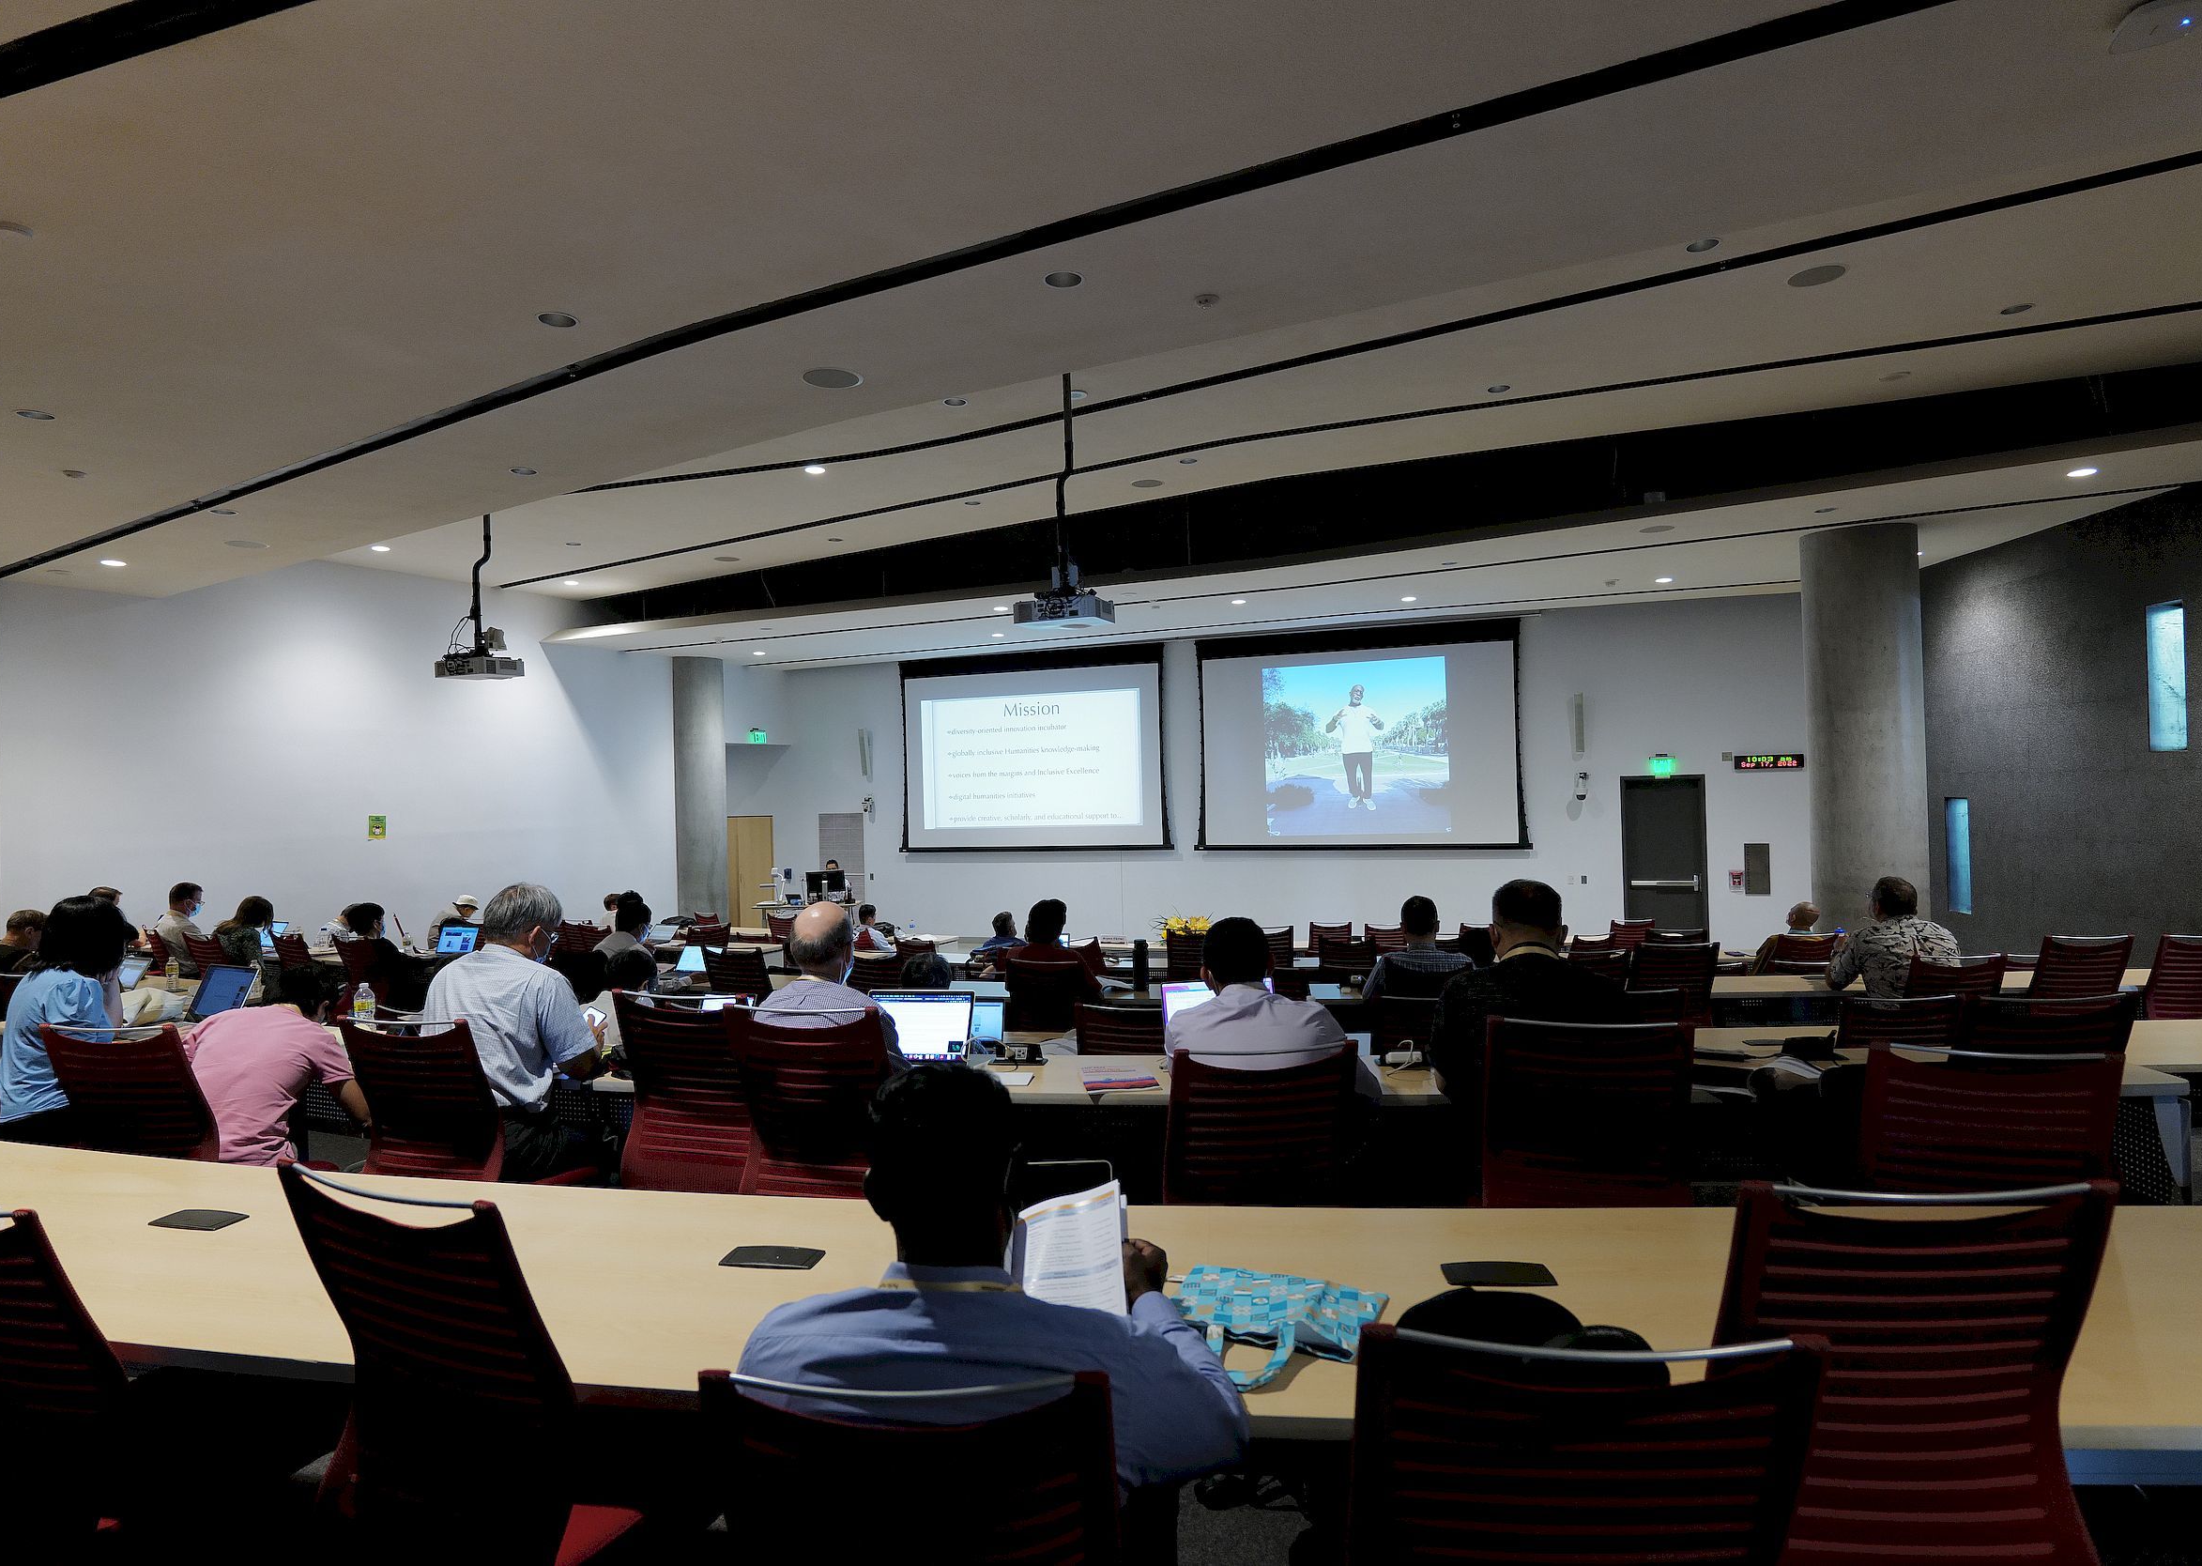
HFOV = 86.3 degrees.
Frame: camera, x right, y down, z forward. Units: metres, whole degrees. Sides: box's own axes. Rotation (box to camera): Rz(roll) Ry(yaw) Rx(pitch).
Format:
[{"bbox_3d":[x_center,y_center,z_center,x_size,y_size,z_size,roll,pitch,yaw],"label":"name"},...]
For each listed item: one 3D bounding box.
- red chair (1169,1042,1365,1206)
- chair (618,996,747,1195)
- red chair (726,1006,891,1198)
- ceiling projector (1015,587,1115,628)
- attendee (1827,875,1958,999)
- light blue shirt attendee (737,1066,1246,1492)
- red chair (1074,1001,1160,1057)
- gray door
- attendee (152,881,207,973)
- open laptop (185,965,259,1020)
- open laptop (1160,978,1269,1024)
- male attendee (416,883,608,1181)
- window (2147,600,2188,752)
[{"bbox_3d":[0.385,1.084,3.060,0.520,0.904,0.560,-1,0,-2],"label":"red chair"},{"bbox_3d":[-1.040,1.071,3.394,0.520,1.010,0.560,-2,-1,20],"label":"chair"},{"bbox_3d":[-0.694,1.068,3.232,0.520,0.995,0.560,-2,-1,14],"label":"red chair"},{"bbox_3d":[-0.184,-0.894,6.050,0.460,0.150,0.360,-2,-1,20],"label":"ceiling projector"},{"bbox_3d":[3.976,1.139,5.921,0.560,1.344,0.750,-1,-1,-8],"label":"attendee"},{"bbox_3d":[-0.119,0.949,1.600,0.580,1.176,0.680,-2,0,6],"label":"light blue shirt attendee"},{"bbox_3d":[0.187,1.274,4.448,0.540,0.970,0.580,-1,-1,12],"label":"red chair"},{"bbox_3d":[7.267,1.104,15.127,0.980,2.400,0.120,-2,-1,20],"label":"gray door"},{"bbox_3d":[-6.575,1.402,8.598,0.520,1.357,0.750,-2,-1,28],"label":"attendee"},{"bbox_3d":[-3.546,0.845,4.604,0.305,0.200,0.285,-2,-1,20],"label":"open laptop"},{"bbox_3d":[0.333,0.697,3.359,0.345,0.235,0.290,-1,-1,2],"label":"open laptop"},{"bbox_3d":[-1.657,0.933,3.300,0.560,1.317,0.720,-2,-1,25],"label":"male attendee"},{"bbox_3d":[8.589,-0.858,9.450,0.100,1.200,0.380,-2,0,7],"label":"window"}]

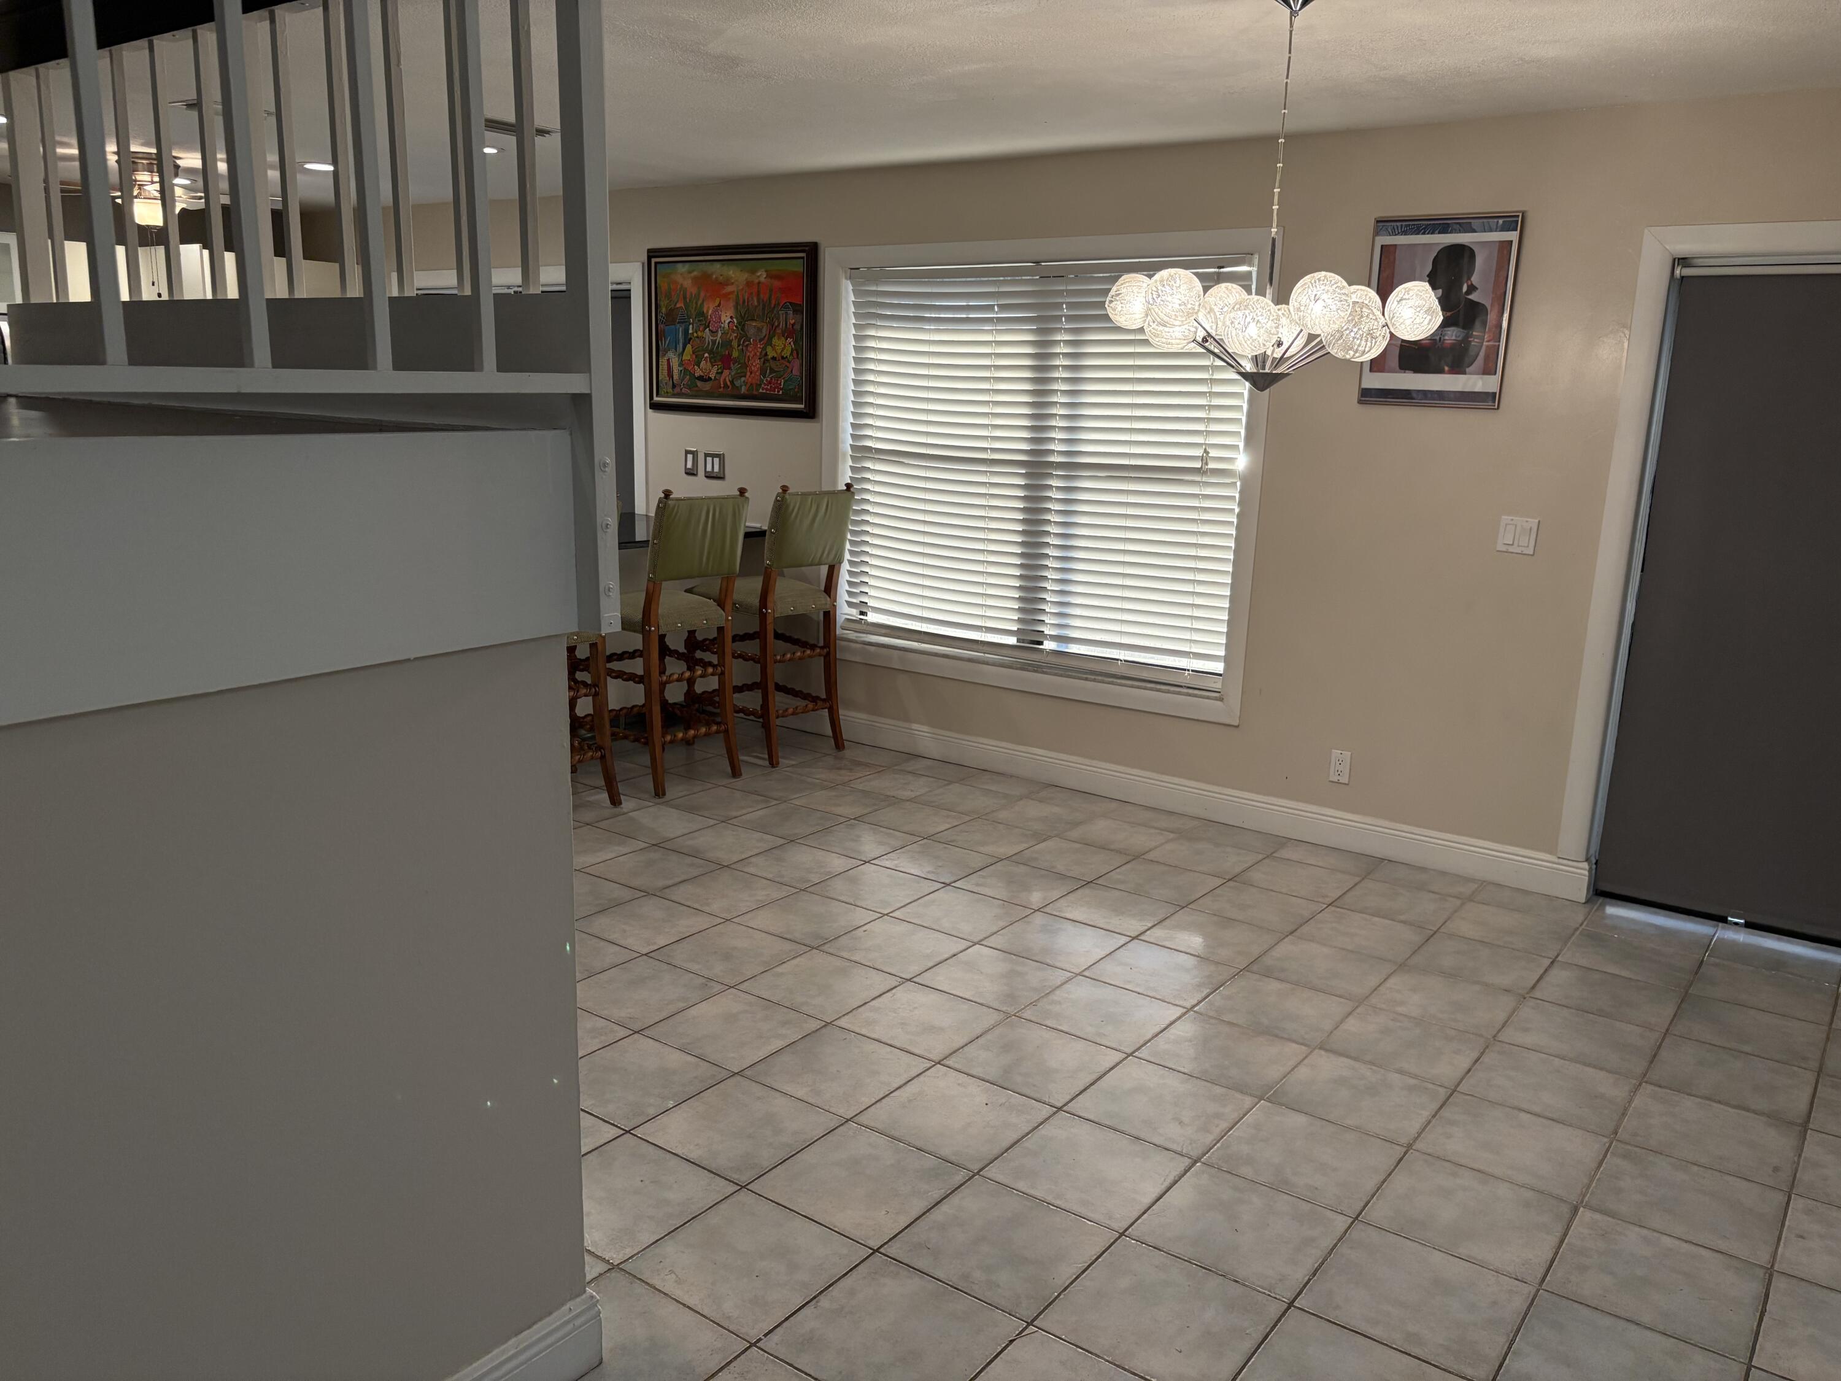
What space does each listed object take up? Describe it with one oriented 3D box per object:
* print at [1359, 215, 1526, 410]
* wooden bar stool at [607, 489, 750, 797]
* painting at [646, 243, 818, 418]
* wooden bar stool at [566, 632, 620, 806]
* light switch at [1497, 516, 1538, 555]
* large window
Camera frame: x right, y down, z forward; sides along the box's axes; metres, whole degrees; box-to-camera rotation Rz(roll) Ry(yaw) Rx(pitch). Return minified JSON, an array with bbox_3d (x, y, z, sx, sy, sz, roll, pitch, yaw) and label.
[{"bbox_3d":[1.676,-1.224,4.477,0.458,0.600,0.025,11,15,35],"label":"print"},{"bbox_3d":[-1.032,-0.229,5.485,0.590,1.170,0.515,12,16,39],"label":"wooden bar stool"},{"bbox_3d":[-0.856,-1.628,6.272,1.036,0.735,0.040,11,15,35],"label":"painting"},{"bbox_3d":[-1.429,-0.152,5.069,0.590,1.170,0.515,13,16,41],"label":"wooden bar stool"},{"bbox_3d":[1.921,-0.496,4.442,0.114,0.115,0.015,11,15,35],"label":"light switch"},{"bbox_3d":[0.422,-0.880,5.535,1.856,1.590,0.100,11,15,35],"label":"large window"}]

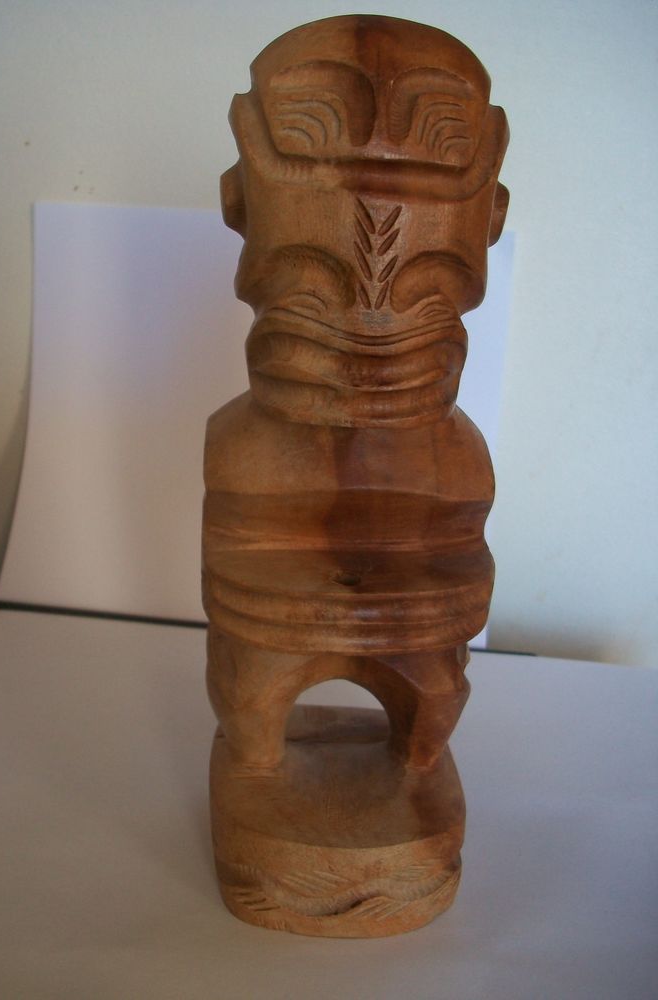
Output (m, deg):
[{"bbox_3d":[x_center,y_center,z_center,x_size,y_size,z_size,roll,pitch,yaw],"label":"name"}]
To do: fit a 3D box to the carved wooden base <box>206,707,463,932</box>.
[{"bbox_3d":[0.001,0.082,0.259,0.063,0.027,0.060,3,17,-2],"label":"carved wooden base"}]

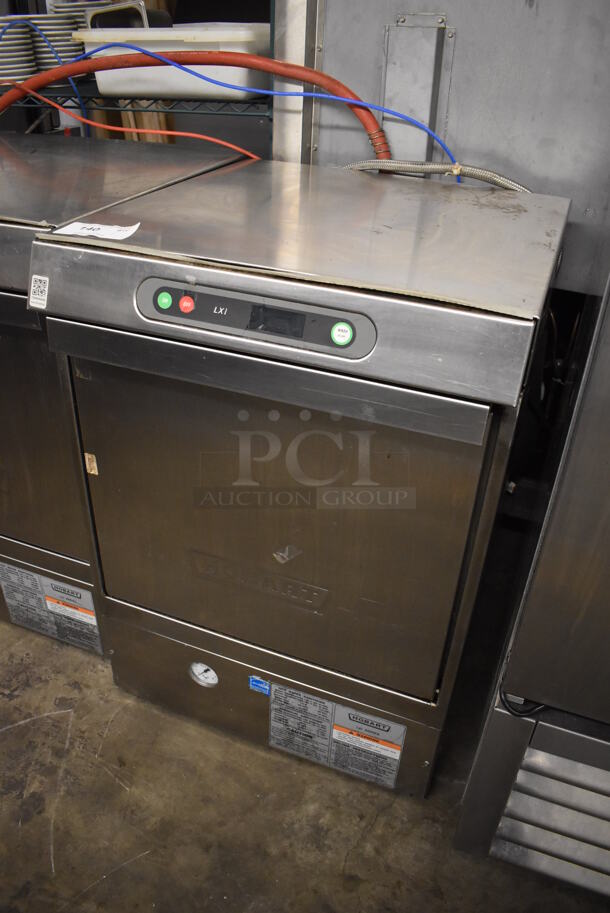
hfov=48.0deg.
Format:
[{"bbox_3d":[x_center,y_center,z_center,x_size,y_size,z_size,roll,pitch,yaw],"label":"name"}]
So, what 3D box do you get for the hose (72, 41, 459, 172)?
[{"bbox_3d":[-0.100,-0.692,1.348,0.830,0.190,0.100,14,34,17],"label":"hose"}]

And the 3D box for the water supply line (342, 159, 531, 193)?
[{"bbox_3d":[0.245,-0.534,1.288,0.360,0.045,0.045,15,34,19],"label":"water supply line"}]

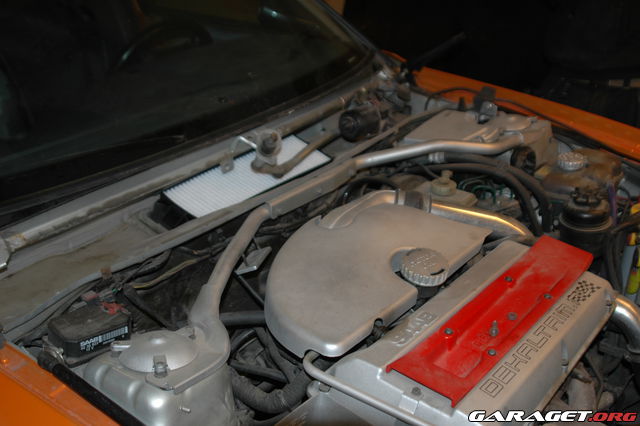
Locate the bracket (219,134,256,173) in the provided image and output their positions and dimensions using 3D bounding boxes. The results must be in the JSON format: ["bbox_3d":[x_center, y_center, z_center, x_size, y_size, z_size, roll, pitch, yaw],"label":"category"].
[{"bbox_3d":[-0.162,-0.116,1.480,0.050,0.064,0.055,23,36,35],"label":"bracket"}]

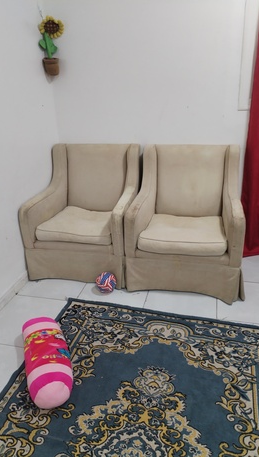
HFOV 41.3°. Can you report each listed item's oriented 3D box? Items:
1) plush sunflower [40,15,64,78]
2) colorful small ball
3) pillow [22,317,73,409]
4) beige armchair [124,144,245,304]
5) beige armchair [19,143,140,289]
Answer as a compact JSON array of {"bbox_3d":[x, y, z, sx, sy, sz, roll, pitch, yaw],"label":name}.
[{"bbox_3d":[-0.555,-1.295,2.442,0.181,0.363,0.091,-13,26,-24],"label":"plush sunflower"},{"bbox_3d":[-0.155,0.365,2.311,0.139,0.139,0.139,-1,24,1],"label":"colorful small ball"},{"bbox_3d":[-0.403,0.623,1.663,0.205,0.205,0.500,-10,25,-18],"label":"pillow"},{"bbox_3d":[0.403,-0.083,2.386,0.720,0.867,0.713,4,24,13],"label":"beige armchair"},{"bbox_3d":[-0.309,-0.133,2.549,0.720,0.867,0.713,4,24,13],"label":"beige armchair"}]

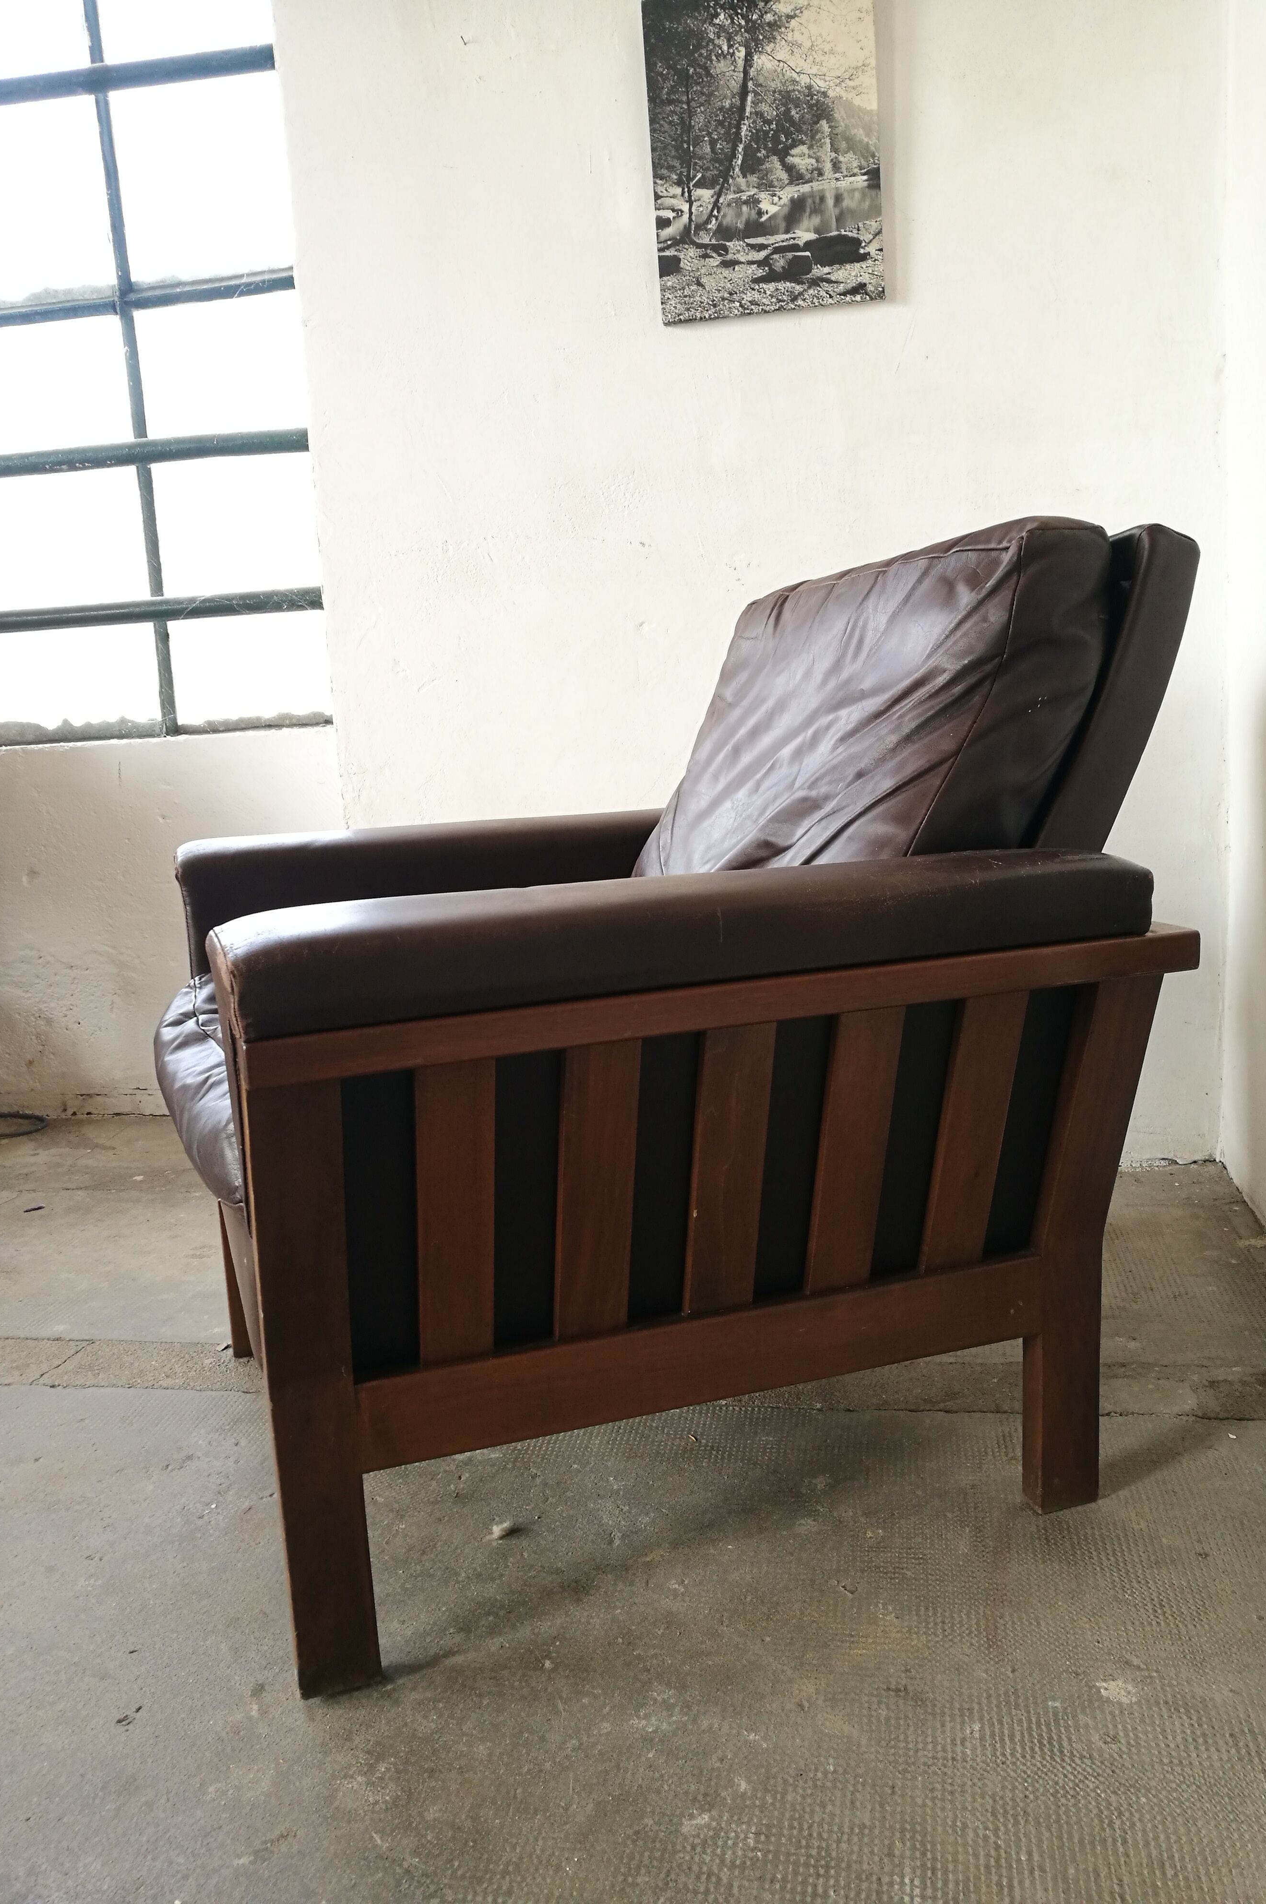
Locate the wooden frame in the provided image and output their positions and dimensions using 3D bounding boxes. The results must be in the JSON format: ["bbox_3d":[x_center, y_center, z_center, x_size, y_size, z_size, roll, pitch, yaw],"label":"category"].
[{"bbox_3d":[0.014,0.217,1.471,0.794,0.493,0.650,-6,10,-18],"label":"wooden frame"}]

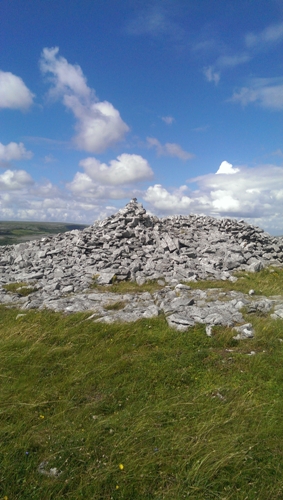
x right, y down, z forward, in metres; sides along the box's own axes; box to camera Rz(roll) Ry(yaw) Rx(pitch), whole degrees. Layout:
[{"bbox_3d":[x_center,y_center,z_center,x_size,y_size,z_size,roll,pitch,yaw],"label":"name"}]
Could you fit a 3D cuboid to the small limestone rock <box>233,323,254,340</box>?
[{"bbox_3d":[1.509,1.209,5.500,0.320,0.200,0.260,0,3,-6],"label":"small limestone rock"}]

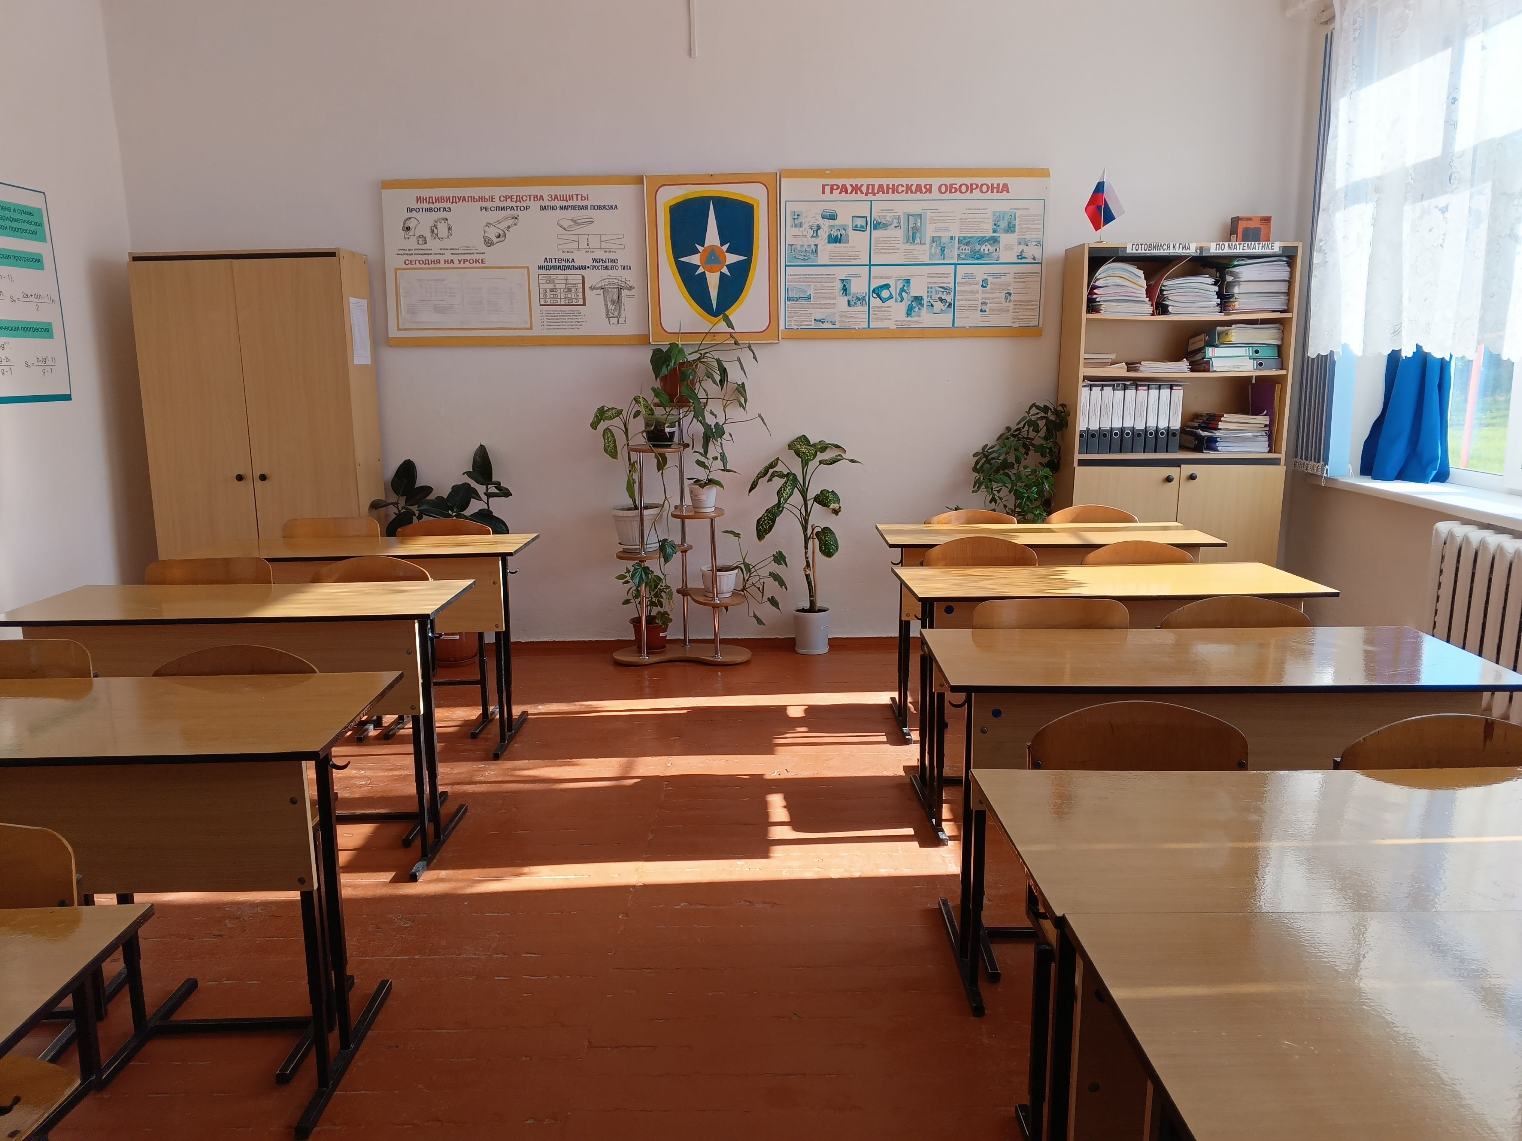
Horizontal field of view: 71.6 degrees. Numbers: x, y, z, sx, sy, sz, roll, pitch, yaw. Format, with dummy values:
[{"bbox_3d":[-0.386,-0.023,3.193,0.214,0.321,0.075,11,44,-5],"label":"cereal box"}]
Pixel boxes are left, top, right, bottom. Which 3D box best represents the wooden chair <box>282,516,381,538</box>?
[{"bbox_3d":[-1.764,0.221,4.223,0.420,0.830,0.470,0,10,0],"label":"wooden chair"}]

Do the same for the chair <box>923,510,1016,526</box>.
[{"bbox_3d":[0.883,0.188,4.321,0.420,0.832,0.470,0,10,0],"label":"chair"}]

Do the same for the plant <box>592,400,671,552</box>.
[{"bbox_3d":[-0.627,-0.454,5.069,0.400,0.750,0.360,0,10,0],"label":"plant"}]

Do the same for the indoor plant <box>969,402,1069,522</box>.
[{"bbox_3d":[1.223,-0.227,5.020,0.450,1.150,0.420,-1,11,-1],"label":"indoor plant"}]

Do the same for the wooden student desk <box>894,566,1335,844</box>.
[{"bbox_3d":[1.045,0.403,3.298,1.200,0.766,0.500,0,10,-1],"label":"wooden student desk"}]

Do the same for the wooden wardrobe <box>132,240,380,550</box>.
[{"bbox_3d":[-2.312,-0.498,4.997,0.930,1.925,0.360,-1,11,-1],"label":"wooden wardrobe"}]

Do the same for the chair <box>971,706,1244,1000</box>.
[{"bbox_3d":[0.681,0.665,1.770,0.400,0.810,0.460,-1,11,0],"label":"chair"}]

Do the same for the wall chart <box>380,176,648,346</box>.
[{"bbox_3d":[-1.168,-1.464,5.035,1.243,0.767,0.030,-1,11,-1],"label":"wall chart"}]

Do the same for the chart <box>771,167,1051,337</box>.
[{"bbox_3d":[0.728,-1.508,5.045,1.268,0.780,0.030,-1,11,-1],"label":"chart"}]

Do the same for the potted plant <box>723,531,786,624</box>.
[{"bbox_3d":[-0.070,0.032,5.125,0.400,0.470,0.340,0,10,0],"label":"potted plant"}]

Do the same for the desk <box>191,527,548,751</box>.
[{"bbox_3d":[-1.478,0.285,4.025,1.200,0.770,0.500,-1,10,-2],"label":"desk"}]

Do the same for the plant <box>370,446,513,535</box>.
[{"bbox_3d":[-1.510,-0.053,5.068,0.650,1.070,0.520,0,10,0],"label":"plant"}]

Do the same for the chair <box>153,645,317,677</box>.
[{"bbox_3d":[-1.180,0.596,2.242,0.400,0.800,0.450,-1,11,-1],"label":"chair"}]

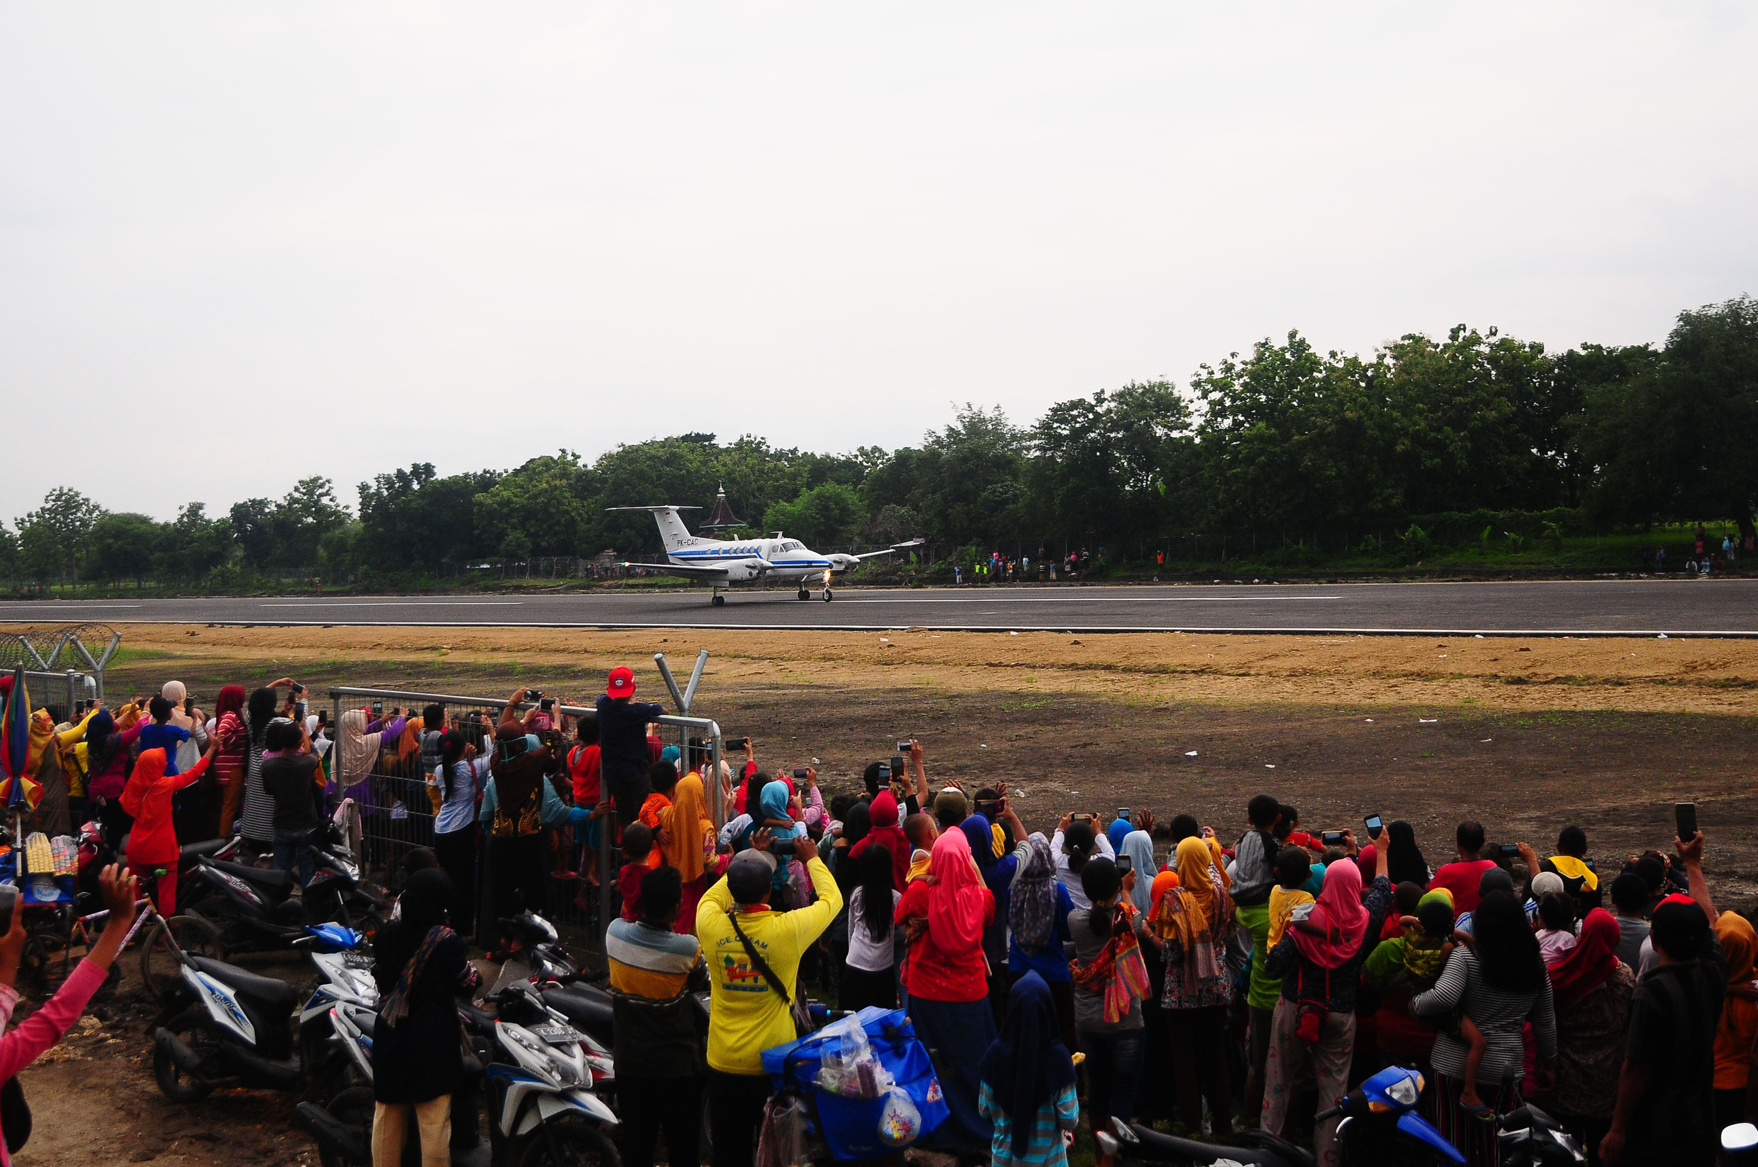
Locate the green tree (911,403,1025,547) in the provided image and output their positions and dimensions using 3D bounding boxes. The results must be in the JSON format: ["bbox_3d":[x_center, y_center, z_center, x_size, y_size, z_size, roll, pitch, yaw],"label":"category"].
[{"bbox_3d":[8.384,-9.217,150.000,11.200,15.200,10.800,-2,2,0],"label":"green tree"}]

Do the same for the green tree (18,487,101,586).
[{"bbox_3d":[-124.821,-6.900,245.000,13.000,15.600,12.500,-2,2,0],"label":"green tree"}]

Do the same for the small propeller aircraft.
[{"bbox_3d":[-6.650,-1.410,76.000,13.300,4.550,16.600,0,3,44],"label":"small propeller aircraft"}]

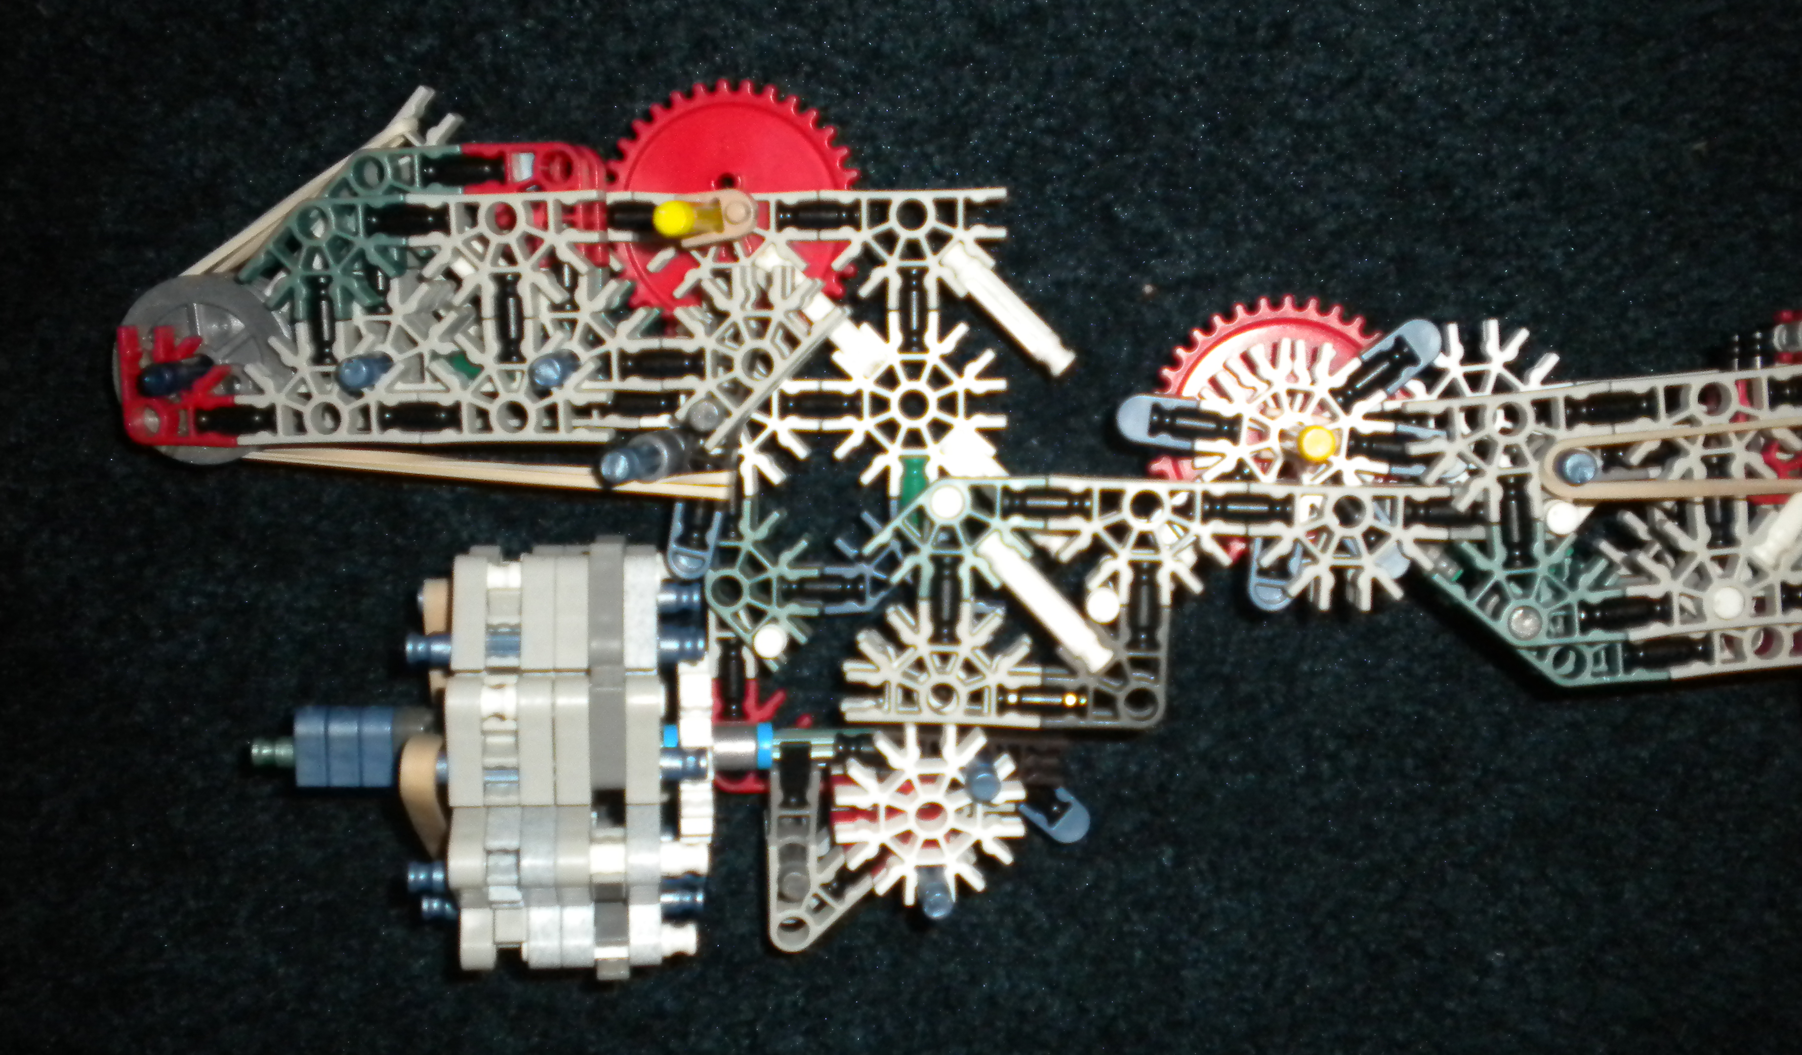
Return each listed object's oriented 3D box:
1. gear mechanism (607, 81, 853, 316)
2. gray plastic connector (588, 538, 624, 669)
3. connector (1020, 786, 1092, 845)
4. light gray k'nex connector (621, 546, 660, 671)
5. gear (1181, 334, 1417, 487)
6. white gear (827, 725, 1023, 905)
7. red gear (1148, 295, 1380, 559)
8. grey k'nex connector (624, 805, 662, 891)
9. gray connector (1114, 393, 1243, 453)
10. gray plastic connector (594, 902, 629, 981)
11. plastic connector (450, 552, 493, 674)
[{"bbox_3d":[-0.034,-0.063,0.367,0.052,0.007,0.052,0,99,2],"label":"gear mechanism"},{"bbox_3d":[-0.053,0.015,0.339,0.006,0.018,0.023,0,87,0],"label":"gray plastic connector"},{"bbox_3d":[0.032,0.061,0.385,0.015,0.007,0.010,39,98,-4],"label":"connector"},{"bbox_3d":[-0.048,0.015,0.341,0.006,0.019,0.022,-1,91,-4],"label":"light gray k'nex connector"},{"bbox_3d":[0.075,-0.018,0.345,0.041,0.007,0.040,0,99,2],"label":"gear"},{"bbox_3d":[0.005,0.056,0.354,0.037,0.007,0.037,0,99,2],"label":"white gear"},{"bbox_3d":[0.074,-0.017,0.350,0.052,0.007,0.052,0,99,2],"label":"red gear"},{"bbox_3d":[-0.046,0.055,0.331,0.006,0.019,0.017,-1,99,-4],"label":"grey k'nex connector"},{"bbox_3d":[0.053,-0.020,0.345,0.025,0.006,0.010,6,99,1],"label":"gray connector"},{"bbox_3d":[-0.054,0.075,0.347,0.006,0.020,0.018,0,97,0],"label":"gray plastic connector"},{"bbox_3d":[-0.080,0.015,0.342,0.006,0.019,0.022,-1,91,-4],"label":"plastic connector"}]

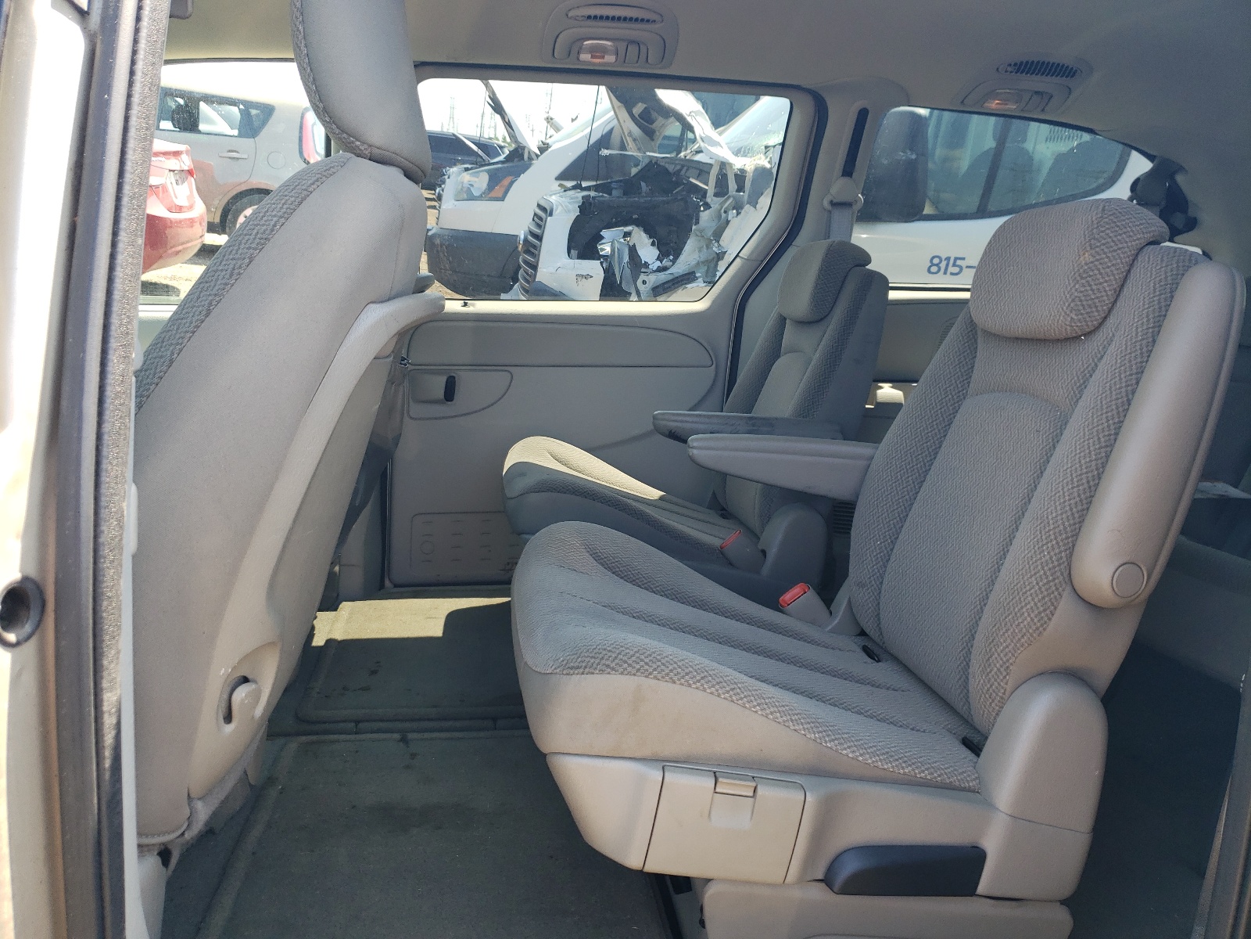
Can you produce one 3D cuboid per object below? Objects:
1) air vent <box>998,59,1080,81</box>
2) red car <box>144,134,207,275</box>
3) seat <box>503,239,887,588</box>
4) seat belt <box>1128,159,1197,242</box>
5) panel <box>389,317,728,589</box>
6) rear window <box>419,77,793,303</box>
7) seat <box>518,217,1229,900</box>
[{"bbox_3d":[0.865,-0.830,1.956,0.175,0.030,0.050,0,11,-9],"label":"air vent"},{"bbox_3d":[-5.303,-1.790,6.134,4.600,1.470,1.780,-1,16,-7],"label":"red car"},{"bbox_3d":[0.127,-0.057,2.036,0.800,0.880,0.580,0,11,-9],"label":"seat"},{"bbox_3d":[1.298,-0.652,2.266,0.130,0.190,0.100,0,11,-9],"label":"seat belt"},{"bbox_3d":[-0.180,-0.048,2.376,0.840,0.690,0.090,0,11,-9],"label":"panel"},{"bbox_3d":[-0.055,-0.624,2.210,0.840,0.490,0.060,0,28,-9],"label":"rear window"},{"bbox_3d":[0.251,0.086,1.259,0.800,0.880,0.580,0,11,-9],"label":"seat"}]

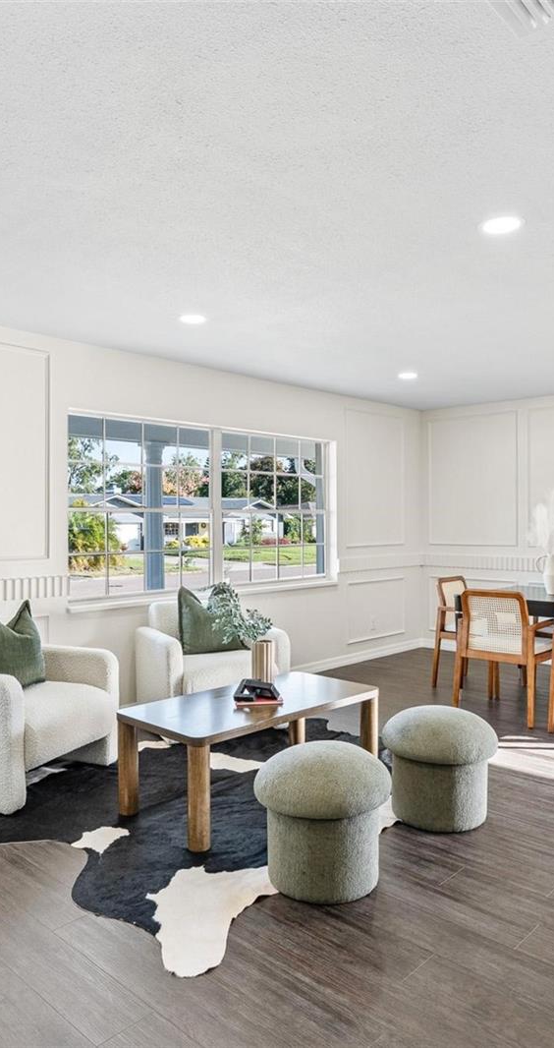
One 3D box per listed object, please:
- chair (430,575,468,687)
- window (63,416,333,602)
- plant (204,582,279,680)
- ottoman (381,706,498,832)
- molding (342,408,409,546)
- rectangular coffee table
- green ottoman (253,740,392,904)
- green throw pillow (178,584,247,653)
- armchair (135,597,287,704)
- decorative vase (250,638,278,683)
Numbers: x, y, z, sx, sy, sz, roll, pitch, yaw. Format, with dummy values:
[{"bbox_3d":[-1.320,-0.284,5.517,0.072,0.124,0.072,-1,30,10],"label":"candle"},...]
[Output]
[{"bbox_3d":[1.622,0.867,5.549,0.570,0.855,0.570,0,0,44],"label":"chair"},{"bbox_3d":[-0.441,-0.108,5.381,0.110,1.220,2.650,0,0,44],"label":"window"},{"bbox_3d":[-0.198,0.585,3.761,0.400,0.549,0.320,0,0,0],"label":"plant"},{"bbox_3d":[0.732,1.062,3.143,0.505,0.475,0.505,0,0,-1],"label":"ottoman"},{"bbox_3d":[0.962,-0.421,6.697,0.025,1.280,0.950,0,0,44],"label":"molding"},{"bbox_3d":[-0.100,1.081,3.389,0.620,0.440,1.200,0,0,44],"label":"rectangular coffee table"},{"bbox_3d":[0.171,1.064,2.594,0.510,0.480,0.510,0,0,0],"label":"green ottoman"},{"bbox_3d":[-0.414,0.637,4.739,0.470,0.460,0.160,0,-13,-21],"label":"green throw pillow"},{"bbox_3d":[-0.436,0.924,4.617,0.760,0.755,0.760,0,0,-29],"label":"armchair"},{"bbox_3d":[-0.067,0.748,3.721,0.120,0.230,0.120,0,0,44],"label":"decorative vase"}]

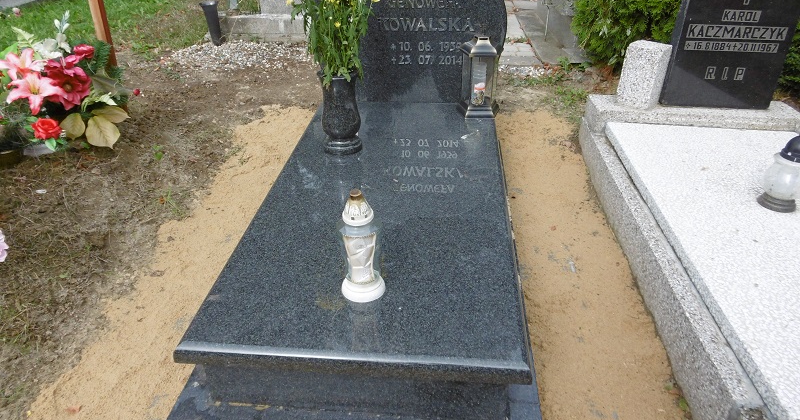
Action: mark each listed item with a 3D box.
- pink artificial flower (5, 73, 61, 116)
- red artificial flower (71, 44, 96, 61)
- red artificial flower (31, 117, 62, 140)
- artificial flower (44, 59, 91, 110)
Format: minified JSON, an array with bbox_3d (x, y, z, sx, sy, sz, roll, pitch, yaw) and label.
[{"bbox_3d":[-1.759,-0.561,2.670,0.220,0.190,0.100,-16,14,-22],"label":"pink artificial flower"},{"bbox_3d":[-1.603,-0.795,2.800,0.105,0.075,0.075,-13,-2,-19],"label":"red artificial flower"},{"bbox_3d":[-1.721,-0.397,2.700,0.122,0.105,0.080,-16,-1,-22],"label":"red artificial flower"},{"bbox_3d":[-1.642,-0.620,2.740,0.195,0.240,0.110,-14,14,-20],"label":"artificial flower"}]

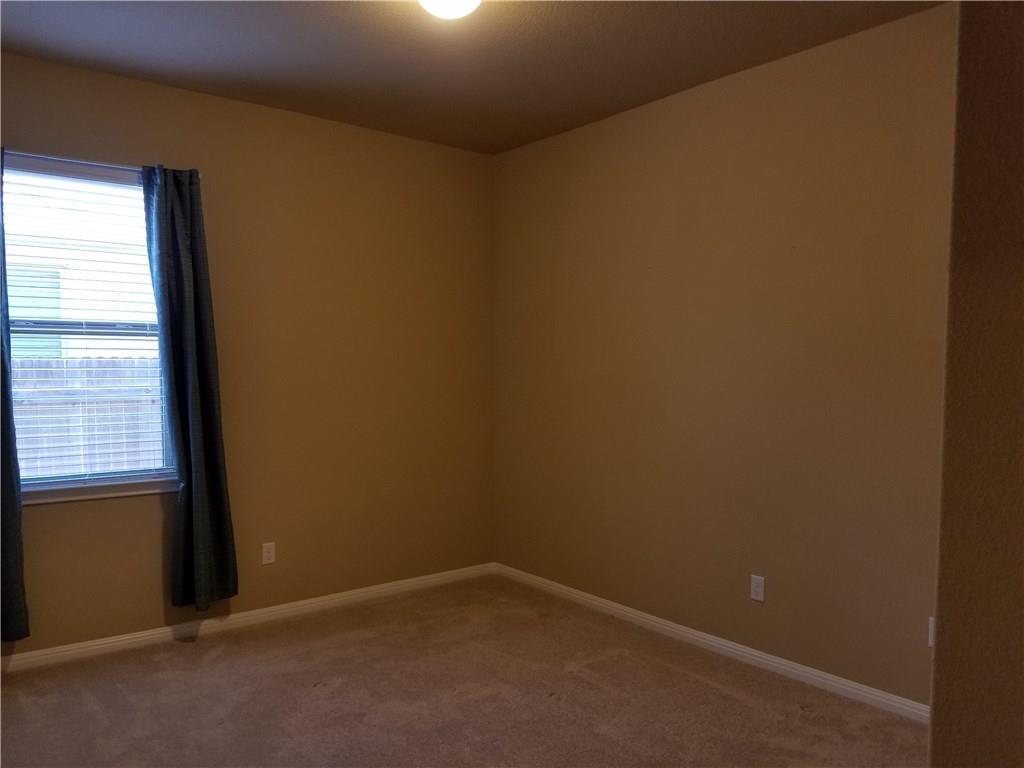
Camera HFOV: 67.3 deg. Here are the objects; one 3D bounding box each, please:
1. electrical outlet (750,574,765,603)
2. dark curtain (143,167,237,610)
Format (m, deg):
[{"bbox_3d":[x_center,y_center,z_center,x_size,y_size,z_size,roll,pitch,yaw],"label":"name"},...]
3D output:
[{"bbox_3d":[1.127,0.939,3.531,0.008,0.114,0.070,-1,2,-39],"label":"electrical outlet"},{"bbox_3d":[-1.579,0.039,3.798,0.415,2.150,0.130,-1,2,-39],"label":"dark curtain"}]

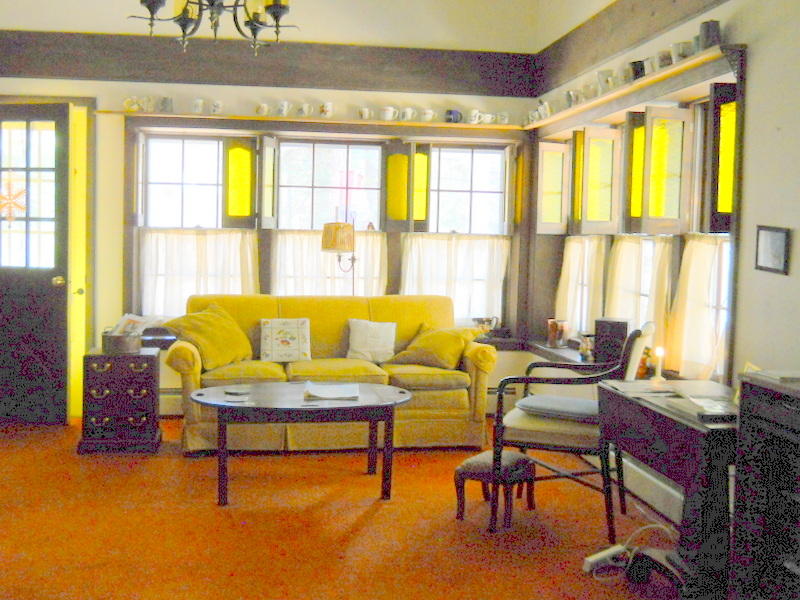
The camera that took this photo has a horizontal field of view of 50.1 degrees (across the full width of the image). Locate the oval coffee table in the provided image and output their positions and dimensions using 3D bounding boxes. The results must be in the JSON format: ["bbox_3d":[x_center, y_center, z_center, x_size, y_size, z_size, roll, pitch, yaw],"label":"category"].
[{"bbox_3d":[-0.482,0.694,4.234,1.077,0.475,0.721,1,4,-8],"label":"oval coffee table"}]

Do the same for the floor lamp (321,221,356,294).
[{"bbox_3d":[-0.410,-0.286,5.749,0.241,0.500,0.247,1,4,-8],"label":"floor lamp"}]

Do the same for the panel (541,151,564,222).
[{"bbox_3d":[1.071,-0.793,5.985,0.207,0.496,0.027,-1,5,-30],"label":"panel"}]

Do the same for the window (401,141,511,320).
[{"bbox_3d":[0.420,-0.460,6.266,0.826,1.359,0.130,1,4,-8],"label":"window"}]

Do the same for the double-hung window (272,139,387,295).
[{"bbox_3d":[-0.509,-0.470,6.134,0.830,1.359,0.130,1,4,-8],"label":"double-hung window"}]

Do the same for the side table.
[{"bbox_3d":[-1.615,0.574,5.015,0.457,0.559,0.383,1,4,-8],"label":"side table"}]

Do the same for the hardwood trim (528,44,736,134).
[{"bbox_3d":[1.155,-1.055,4.714,0.123,0.086,2.594,1,4,-8],"label":"hardwood trim"}]

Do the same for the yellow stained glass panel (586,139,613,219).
[{"bbox_3d":[1.216,-0.731,5.197,0.203,0.496,0.027,-1,5,-30],"label":"yellow stained glass panel"}]

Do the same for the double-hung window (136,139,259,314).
[{"bbox_3d":[-1.421,-0.480,6.004,0.830,1.359,0.130,1,4,-8],"label":"double-hung window"}]

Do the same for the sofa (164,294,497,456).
[{"bbox_3d":[-0.430,0.419,5.347,1.914,0.871,0.914,1,4,-8],"label":"sofa"}]

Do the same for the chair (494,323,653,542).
[{"bbox_3d":[0.763,0.538,3.780,0.599,0.902,0.556,3,4,19],"label":"chair"}]

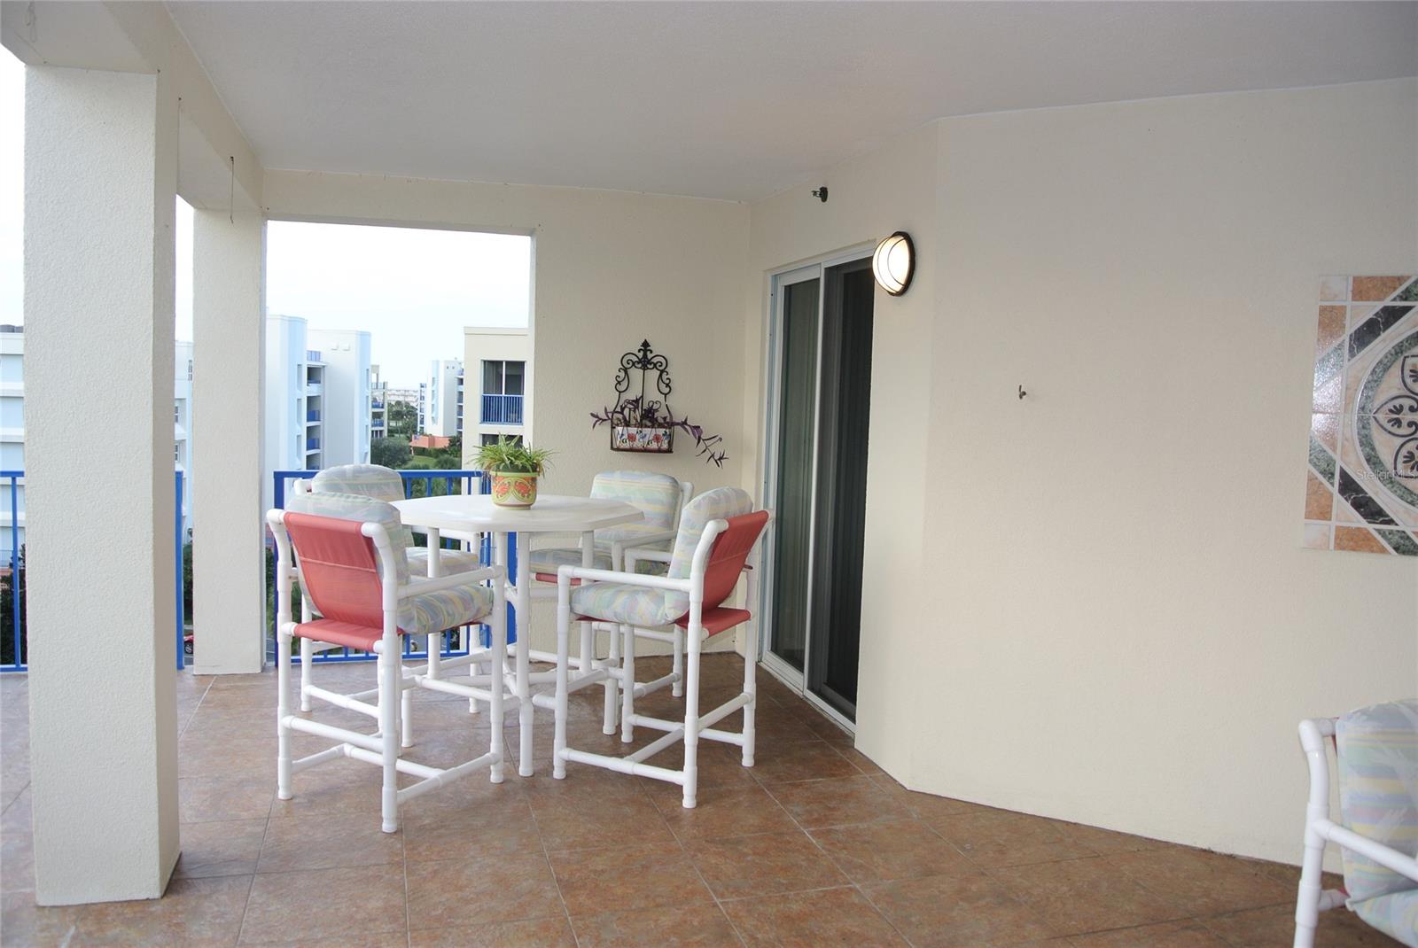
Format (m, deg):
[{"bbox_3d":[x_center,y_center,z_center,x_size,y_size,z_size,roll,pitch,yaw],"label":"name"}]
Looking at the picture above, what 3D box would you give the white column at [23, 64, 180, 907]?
[{"bbox_3d":[-1.775,0.060,3.140,0.344,2.382,0.337,1,4,-17],"label":"white column"}]

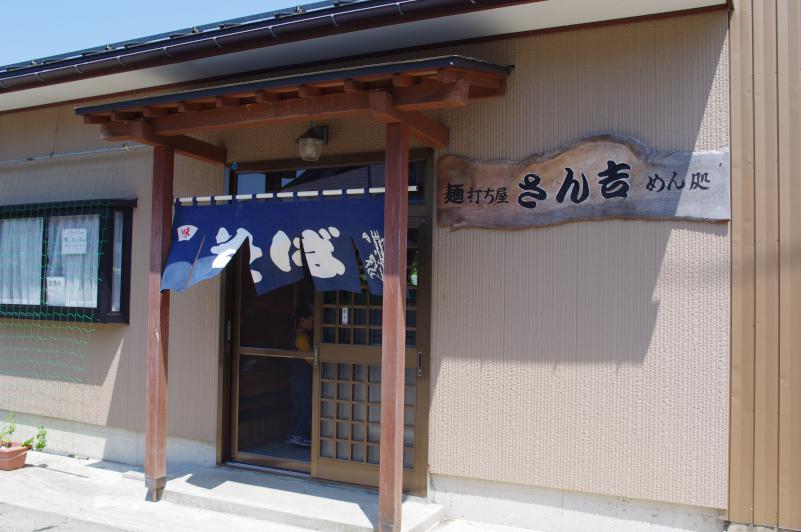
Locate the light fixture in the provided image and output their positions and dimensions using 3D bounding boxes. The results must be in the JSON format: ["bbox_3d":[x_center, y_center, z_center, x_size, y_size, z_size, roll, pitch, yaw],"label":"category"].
[{"bbox_3d":[-0.611,-0.850,4.753,0.200,0.270,0.250,0,-3,26],"label":"light fixture"}]

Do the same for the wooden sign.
[{"bbox_3d":[1.000,-0.499,4.053,1.690,0.560,0.060,0,-3,26],"label":"wooden sign"}]

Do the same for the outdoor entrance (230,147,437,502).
[{"bbox_3d":[-0.566,0.357,4.835,1.700,2.250,0.140,0,-3,26],"label":"outdoor entrance"}]

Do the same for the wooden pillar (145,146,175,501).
[{"bbox_3d":[-1.612,0.373,4.616,0.097,2.335,0.097,0,-3,26],"label":"wooden pillar"}]

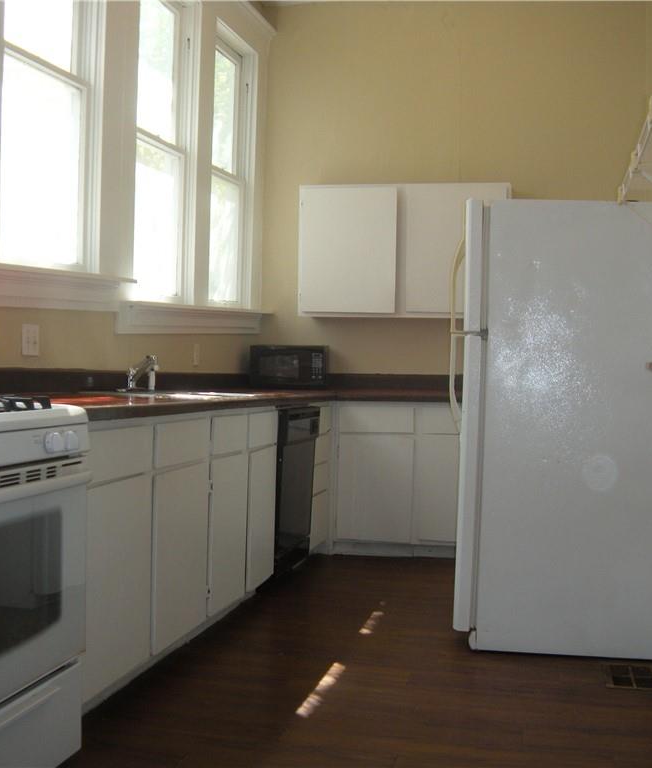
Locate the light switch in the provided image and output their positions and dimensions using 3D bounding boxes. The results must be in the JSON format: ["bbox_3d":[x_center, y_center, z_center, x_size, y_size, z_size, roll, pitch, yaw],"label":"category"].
[{"bbox_3d":[-1.073,-0.158,3.760,0.010,0.115,0.116,2,1,12],"label":"light switch"}]

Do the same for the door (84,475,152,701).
[{"bbox_3d":[-0.663,0.617,3.270,0.022,0.628,0.520,2,1,14],"label":"door"}]

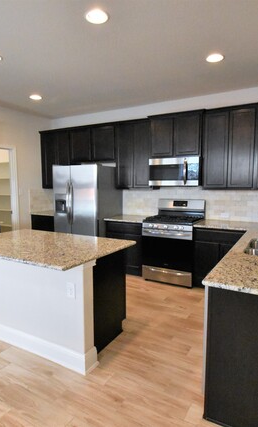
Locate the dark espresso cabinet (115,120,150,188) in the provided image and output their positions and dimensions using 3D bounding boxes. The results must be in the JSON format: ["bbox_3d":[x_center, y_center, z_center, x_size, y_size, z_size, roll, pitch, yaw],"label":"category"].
[{"bbox_3d":[0.136,-0.956,4.452,0.645,1.073,0.340,3,6,29],"label":"dark espresso cabinet"}]

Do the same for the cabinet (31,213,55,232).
[{"bbox_3d":[-1.404,0.465,5.312,0.797,0.851,0.600,3,6,29],"label":"cabinet"}]

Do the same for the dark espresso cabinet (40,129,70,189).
[{"bbox_3d":[-1.330,-1.042,5.281,0.762,1.087,0.345,3,8,30],"label":"dark espresso cabinet"}]

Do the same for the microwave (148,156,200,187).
[{"bbox_3d":[0.765,-0.624,4.087,0.759,0.417,0.435,3,7,30],"label":"microwave"}]

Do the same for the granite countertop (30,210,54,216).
[{"bbox_3d":[-1.414,0.025,5.250,0.797,0.038,0.640,3,6,29],"label":"granite countertop"}]

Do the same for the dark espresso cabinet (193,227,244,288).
[{"bbox_3d":[1.332,0.619,3.767,0.660,0.875,0.620,3,8,30],"label":"dark espresso cabinet"}]

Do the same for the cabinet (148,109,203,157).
[{"bbox_3d":[0.754,-1.155,4.020,0.775,0.600,0.405,3,8,30],"label":"cabinet"}]

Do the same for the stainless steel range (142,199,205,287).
[{"bbox_3d":[0.691,0.422,4.070,0.758,1.205,0.680,3,8,30],"label":"stainless steel range"}]

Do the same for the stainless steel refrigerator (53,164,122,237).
[{"bbox_3d":[-0.709,0.060,4.724,0.911,1.771,0.790,3,6,29],"label":"stainless steel refrigerator"}]

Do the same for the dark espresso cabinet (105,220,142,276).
[{"bbox_3d":[0.092,0.545,4.480,0.665,0.875,0.620,3,8,30],"label":"dark espresso cabinet"}]

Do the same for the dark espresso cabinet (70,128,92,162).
[{"bbox_3d":[-0.783,-1.251,4.941,0.471,0.582,0.340,3,6,29],"label":"dark espresso cabinet"}]

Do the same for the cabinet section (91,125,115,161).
[{"bbox_3d":[-0.370,-1.219,4.706,0.490,0.590,0.340,3,7,30],"label":"cabinet section"}]

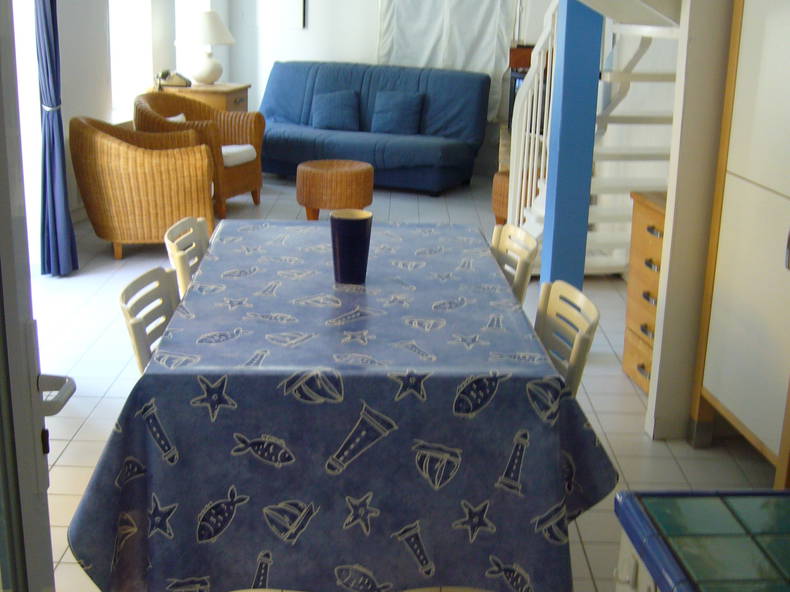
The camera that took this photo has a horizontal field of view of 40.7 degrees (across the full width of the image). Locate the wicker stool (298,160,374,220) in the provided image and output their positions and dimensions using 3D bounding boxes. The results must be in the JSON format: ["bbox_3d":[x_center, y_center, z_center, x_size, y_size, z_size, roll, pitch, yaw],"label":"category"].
[{"bbox_3d":[-0.414,-0.693,7.180,0.520,0.360,0.520,1,16,0],"label":"wicker stool"}]

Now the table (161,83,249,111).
[{"bbox_3d":[-1.616,-1.436,9.135,0.580,0.680,0.660,5,16,11],"label":"table"}]

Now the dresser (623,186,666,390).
[{"bbox_3d":[1.173,0.021,4.073,0.420,0.735,0.580,0,16,-6],"label":"dresser"}]

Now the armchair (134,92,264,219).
[{"bbox_3d":[-1.348,-0.971,7.198,0.730,0.760,0.700,7,18,20],"label":"armchair"}]

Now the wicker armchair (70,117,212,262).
[{"bbox_3d":[-1.451,-0.651,6.115,0.730,0.760,0.700,-4,17,-15],"label":"wicker armchair"}]

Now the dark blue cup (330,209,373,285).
[{"bbox_3d":[-0.114,-0.128,2.787,0.107,0.177,0.107,1,17,0],"label":"dark blue cup"}]

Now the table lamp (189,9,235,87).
[{"bbox_3d":[-1.383,-1.845,7.925,0.360,0.540,0.360,1,17,0],"label":"table lamp"}]

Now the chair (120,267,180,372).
[{"bbox_3d":[-0.389,0.355,2.645,0.500,0.790,0.460,2,16,3],"label":"chair"}]

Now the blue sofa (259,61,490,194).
[{"bbox_3d":[-0.304,-1.408,8.756,1.930,0.890,0.930,8,17,24],"label":"blue sofa"}]

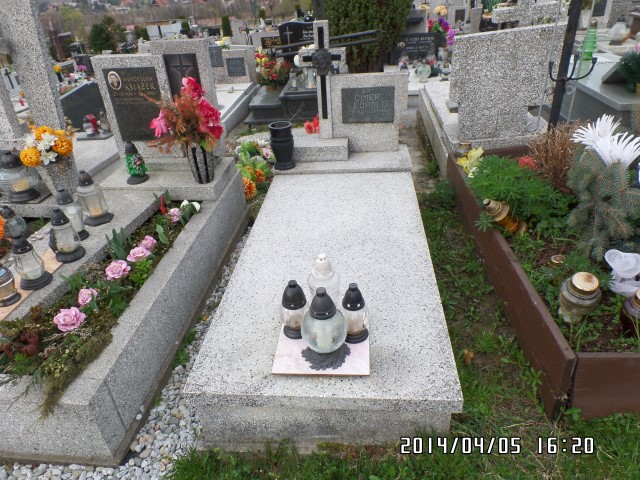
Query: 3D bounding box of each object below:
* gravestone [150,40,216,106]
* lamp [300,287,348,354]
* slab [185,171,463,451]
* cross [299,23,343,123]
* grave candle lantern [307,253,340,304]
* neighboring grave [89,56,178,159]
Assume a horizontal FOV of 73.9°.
[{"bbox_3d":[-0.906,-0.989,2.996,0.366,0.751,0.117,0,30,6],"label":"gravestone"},{"bbox_3d":[0.016,0.272,1.413,0.155,0.278,0.155,0,30,6],"label":"lamp"},{"bbox_3d":[0.079,0.164,2.195,0.910,0.310,1.742,0,33,6],"label":"slab"},{"bbox_3d":[0.031,-1.076,2.890,0.302,0.743,0.092,0,30,6],"label":"cross"},{"bbox_3d":[0.013,0.169,1.667,0.128,0.265,0.128,0,32,6],"label":"grave candle lantern"},{"bbox_3d":[-1.219,-0.910,2.954,0.492,0.678,0.127,0,30,6],"label":"neighboring grave"}]

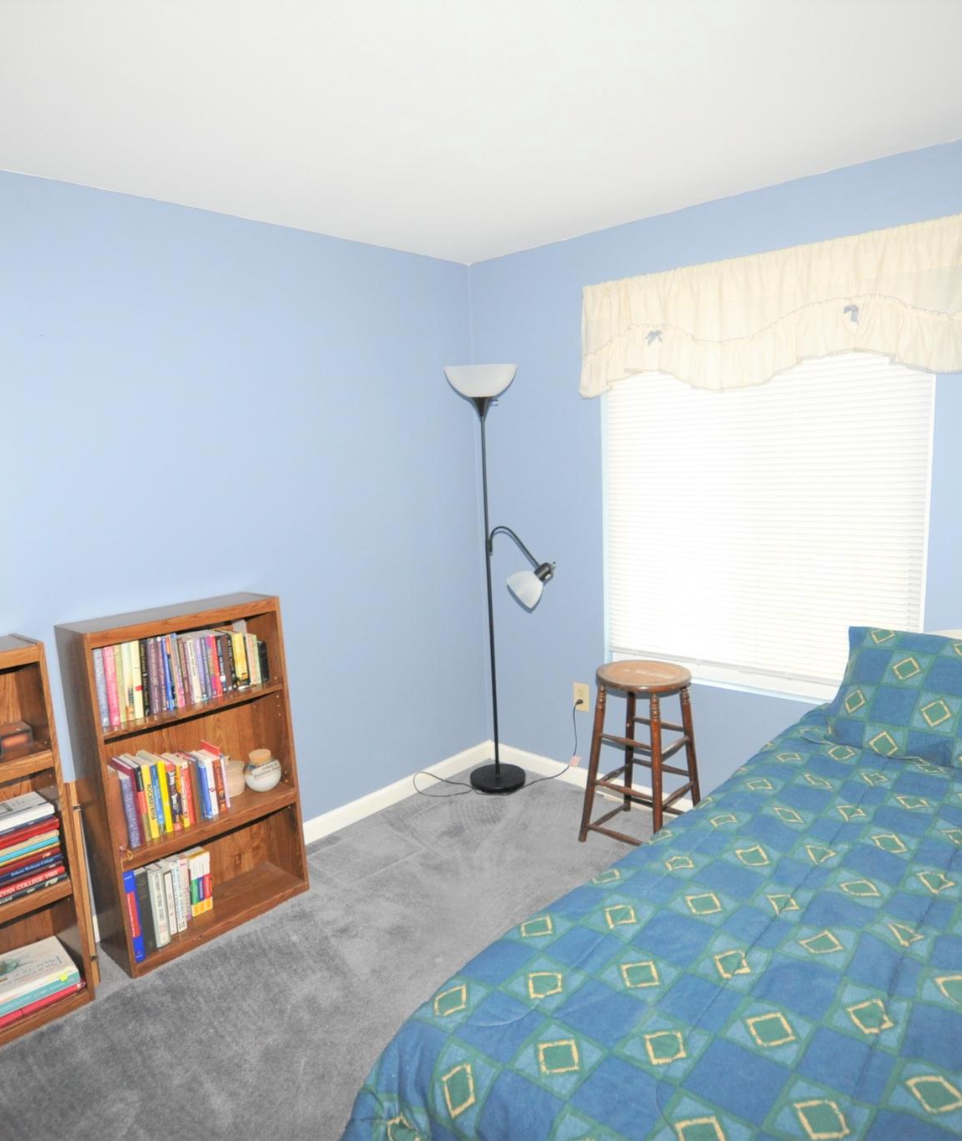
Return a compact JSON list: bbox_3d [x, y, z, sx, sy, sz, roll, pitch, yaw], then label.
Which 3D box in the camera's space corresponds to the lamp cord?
[{"bbox_3d":[0.065,0.770,3.366,0.724,0.418,0.216,-2,10,0],"label":"lamp cord"}]

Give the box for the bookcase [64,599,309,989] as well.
[{"bbox_3d":[-0.934,0.646,2.480,0.244,1.049,0.607,7,14,43],"label":"bookcase"}]

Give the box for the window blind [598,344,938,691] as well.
[{"bbox_3d":[0.931,-0.250,2.687,1.142,1.335,0.047,7,14,42],"label":"window blind"}]

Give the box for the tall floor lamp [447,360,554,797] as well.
[{"bbox_3d":[0.104,0.077,3.258,0.461,1.814,0.301,7,14,42],"label":"tall floor lamp"}]

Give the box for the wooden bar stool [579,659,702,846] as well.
[{"bbox_3d":[0.605,0.711,2.889,0.352,0.658,0.352,7,14,42],"label":"wooden bar stool"}]

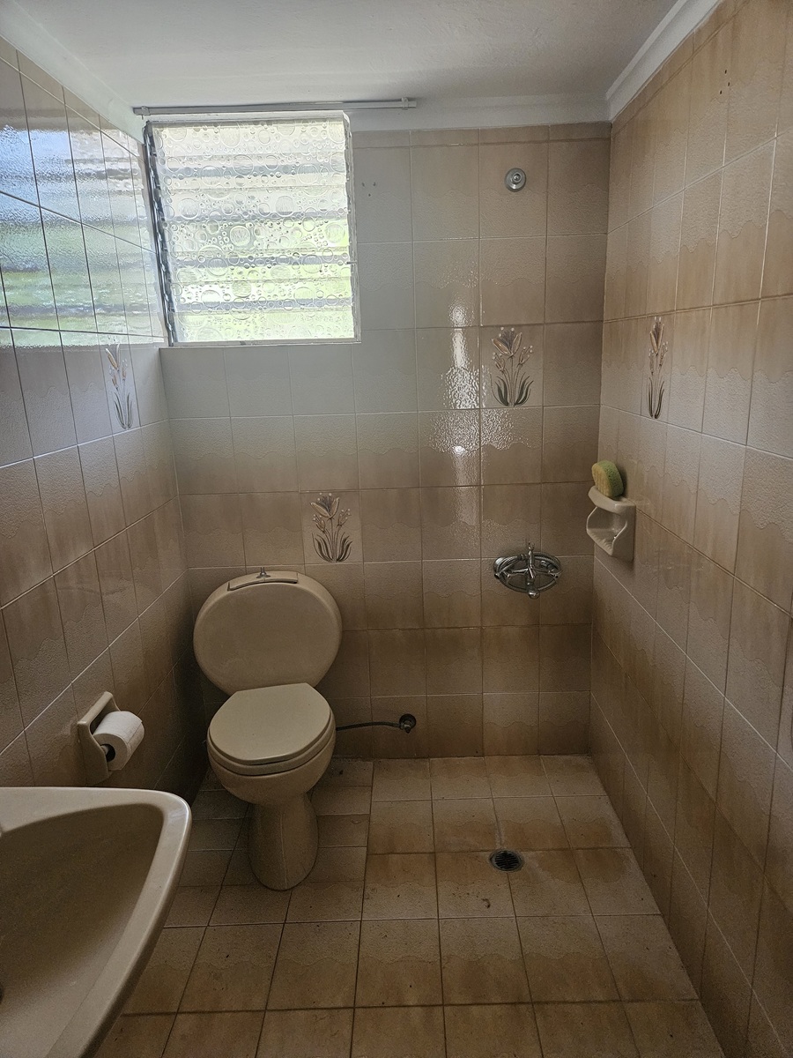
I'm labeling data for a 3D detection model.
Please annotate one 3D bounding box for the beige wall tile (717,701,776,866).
[{"bbox_3d":[0.669,0.483,1.342,0.010,0.251,0.200,-2,14,1],"label":"beige wall tile"}]

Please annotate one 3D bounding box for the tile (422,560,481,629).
[{"bbox_3d":[0.194,0.225,2.418,0.199,0.250,0.010,-2,14,1],"label":"tile"}]

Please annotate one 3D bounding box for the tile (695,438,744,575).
[{"bbox_3d":[0.646,-0.054,1.401,0.010,0.250,0.200,-1,14,1],"label":"tile"}]

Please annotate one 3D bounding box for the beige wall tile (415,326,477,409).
[{"bbox_3d":[0.166,-0.509,2.229,0.199,0.250,0.010,-2,14,1],"label":"beige wall tile"}]

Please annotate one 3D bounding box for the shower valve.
[{"bbox_3d":[0.428,0.137,2.321,0.208,0.159,0.130,-2,14,1],"label":"shower valve"}]

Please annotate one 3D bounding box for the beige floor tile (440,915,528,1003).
[{"bbox_3d":[0.210,1.055,1.722,0.199,0.010,0.249,-2,14,1],"label":"beige floor tile"}]

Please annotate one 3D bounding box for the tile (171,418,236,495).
[{"bbox_3d":[-0.628,-0.239,2.311,0.199,0.250,0.010,-2,14,1],"label":"tile"}]

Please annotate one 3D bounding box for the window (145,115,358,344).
[{"bbox_3d":[-0.432,-0.912,2.194,0.612,0.649,0.080,-2,16,1],"label":"window"}]

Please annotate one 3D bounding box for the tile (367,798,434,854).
[{"bbox_3d":[0.017,0.939,2.212,0.202,0.010,0.257,-2,14,1],"label":"tile"}]

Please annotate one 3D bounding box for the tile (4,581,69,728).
[{"bbox_3d":[-0.738,0.248,1.445,0.010,0.251,0.200,-2,14,1],"label":"tile"}]

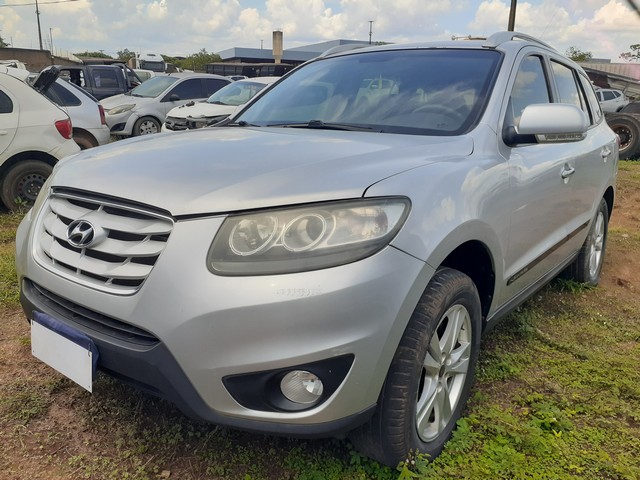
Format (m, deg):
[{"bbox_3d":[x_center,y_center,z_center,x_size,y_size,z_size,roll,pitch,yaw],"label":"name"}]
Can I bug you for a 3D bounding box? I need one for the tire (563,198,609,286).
[{"bbox_3d":[2.054,0.012,3.898,0.235,0.730,0.730,12,17,37],"label":"tire"}]

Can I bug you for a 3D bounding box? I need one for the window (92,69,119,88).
[{"bbox_3d":[-5.156,-3.882,12.000,0.620,0.440,0.050,2,1,3],"label":"window"}]

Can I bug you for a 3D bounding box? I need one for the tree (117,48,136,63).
[{"bbox_3d":[-25.200,-21.900,65.000,3.600,6.000,3.600,-4,14,-22],"label":"tree"}]

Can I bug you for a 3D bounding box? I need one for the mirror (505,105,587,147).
[{"bbox_3d":[0.965,-0.492,2.088,0.290,0.170,0.190,12,17,37],"label":"mirror"}]

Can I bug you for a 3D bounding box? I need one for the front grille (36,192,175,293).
[{"bbox_3d":[-0.739,0.003,1.596,0.760,0.275,0.170,12,17,37],"label":"front grille"}]

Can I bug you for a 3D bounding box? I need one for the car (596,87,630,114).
[{"bbox_3d":[12.650,-6.501,24.400,4.300,1.680,1.820,-4,15,-19],"label":"car"}]

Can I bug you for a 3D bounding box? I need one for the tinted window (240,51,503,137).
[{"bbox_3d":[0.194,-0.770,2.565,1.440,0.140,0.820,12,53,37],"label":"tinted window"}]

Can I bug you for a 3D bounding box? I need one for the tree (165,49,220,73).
[{"bbox_3d":[-11.657,-15.250,46.000,5.800,5.000,5.200,1,14,0],"label":"tree"}]

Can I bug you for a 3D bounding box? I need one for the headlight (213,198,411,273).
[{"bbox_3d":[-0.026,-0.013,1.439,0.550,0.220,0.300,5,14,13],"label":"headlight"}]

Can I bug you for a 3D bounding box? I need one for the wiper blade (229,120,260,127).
[{"bbox_3d":[-0.424,-0.637,2.779,0.055,0.040,0.400,-7,16,-35],"label":"wiper blade"}]

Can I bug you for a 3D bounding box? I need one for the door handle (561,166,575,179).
[{"bbox_3d":[1.259,-0.342,2.539,0.060,0.050,0.220,12,17,37],"label":"door handle"}]

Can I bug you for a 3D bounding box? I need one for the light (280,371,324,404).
[{"bbox_3d":[-0.042,0.413,1.396,0.115,0.110,0.080,8,14,22],"label":"light"}]

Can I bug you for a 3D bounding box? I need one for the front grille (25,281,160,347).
[{"bbox_3d":[-0.782,0.216,1.573,0.850,0.120,0.130,12,17,37],"label":"front grille"}]

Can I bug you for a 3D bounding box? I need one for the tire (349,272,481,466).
[{"bbox_3d":[0.362,0.444,1.801,0.240,0.730,0.730,11,16,35],"label":"tire"}]

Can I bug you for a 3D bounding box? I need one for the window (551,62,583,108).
[{"bbox_3d":[1.574,-0.888,3.107,0.060,0.420,0.700,-17,-2,40],"label":"window"}]

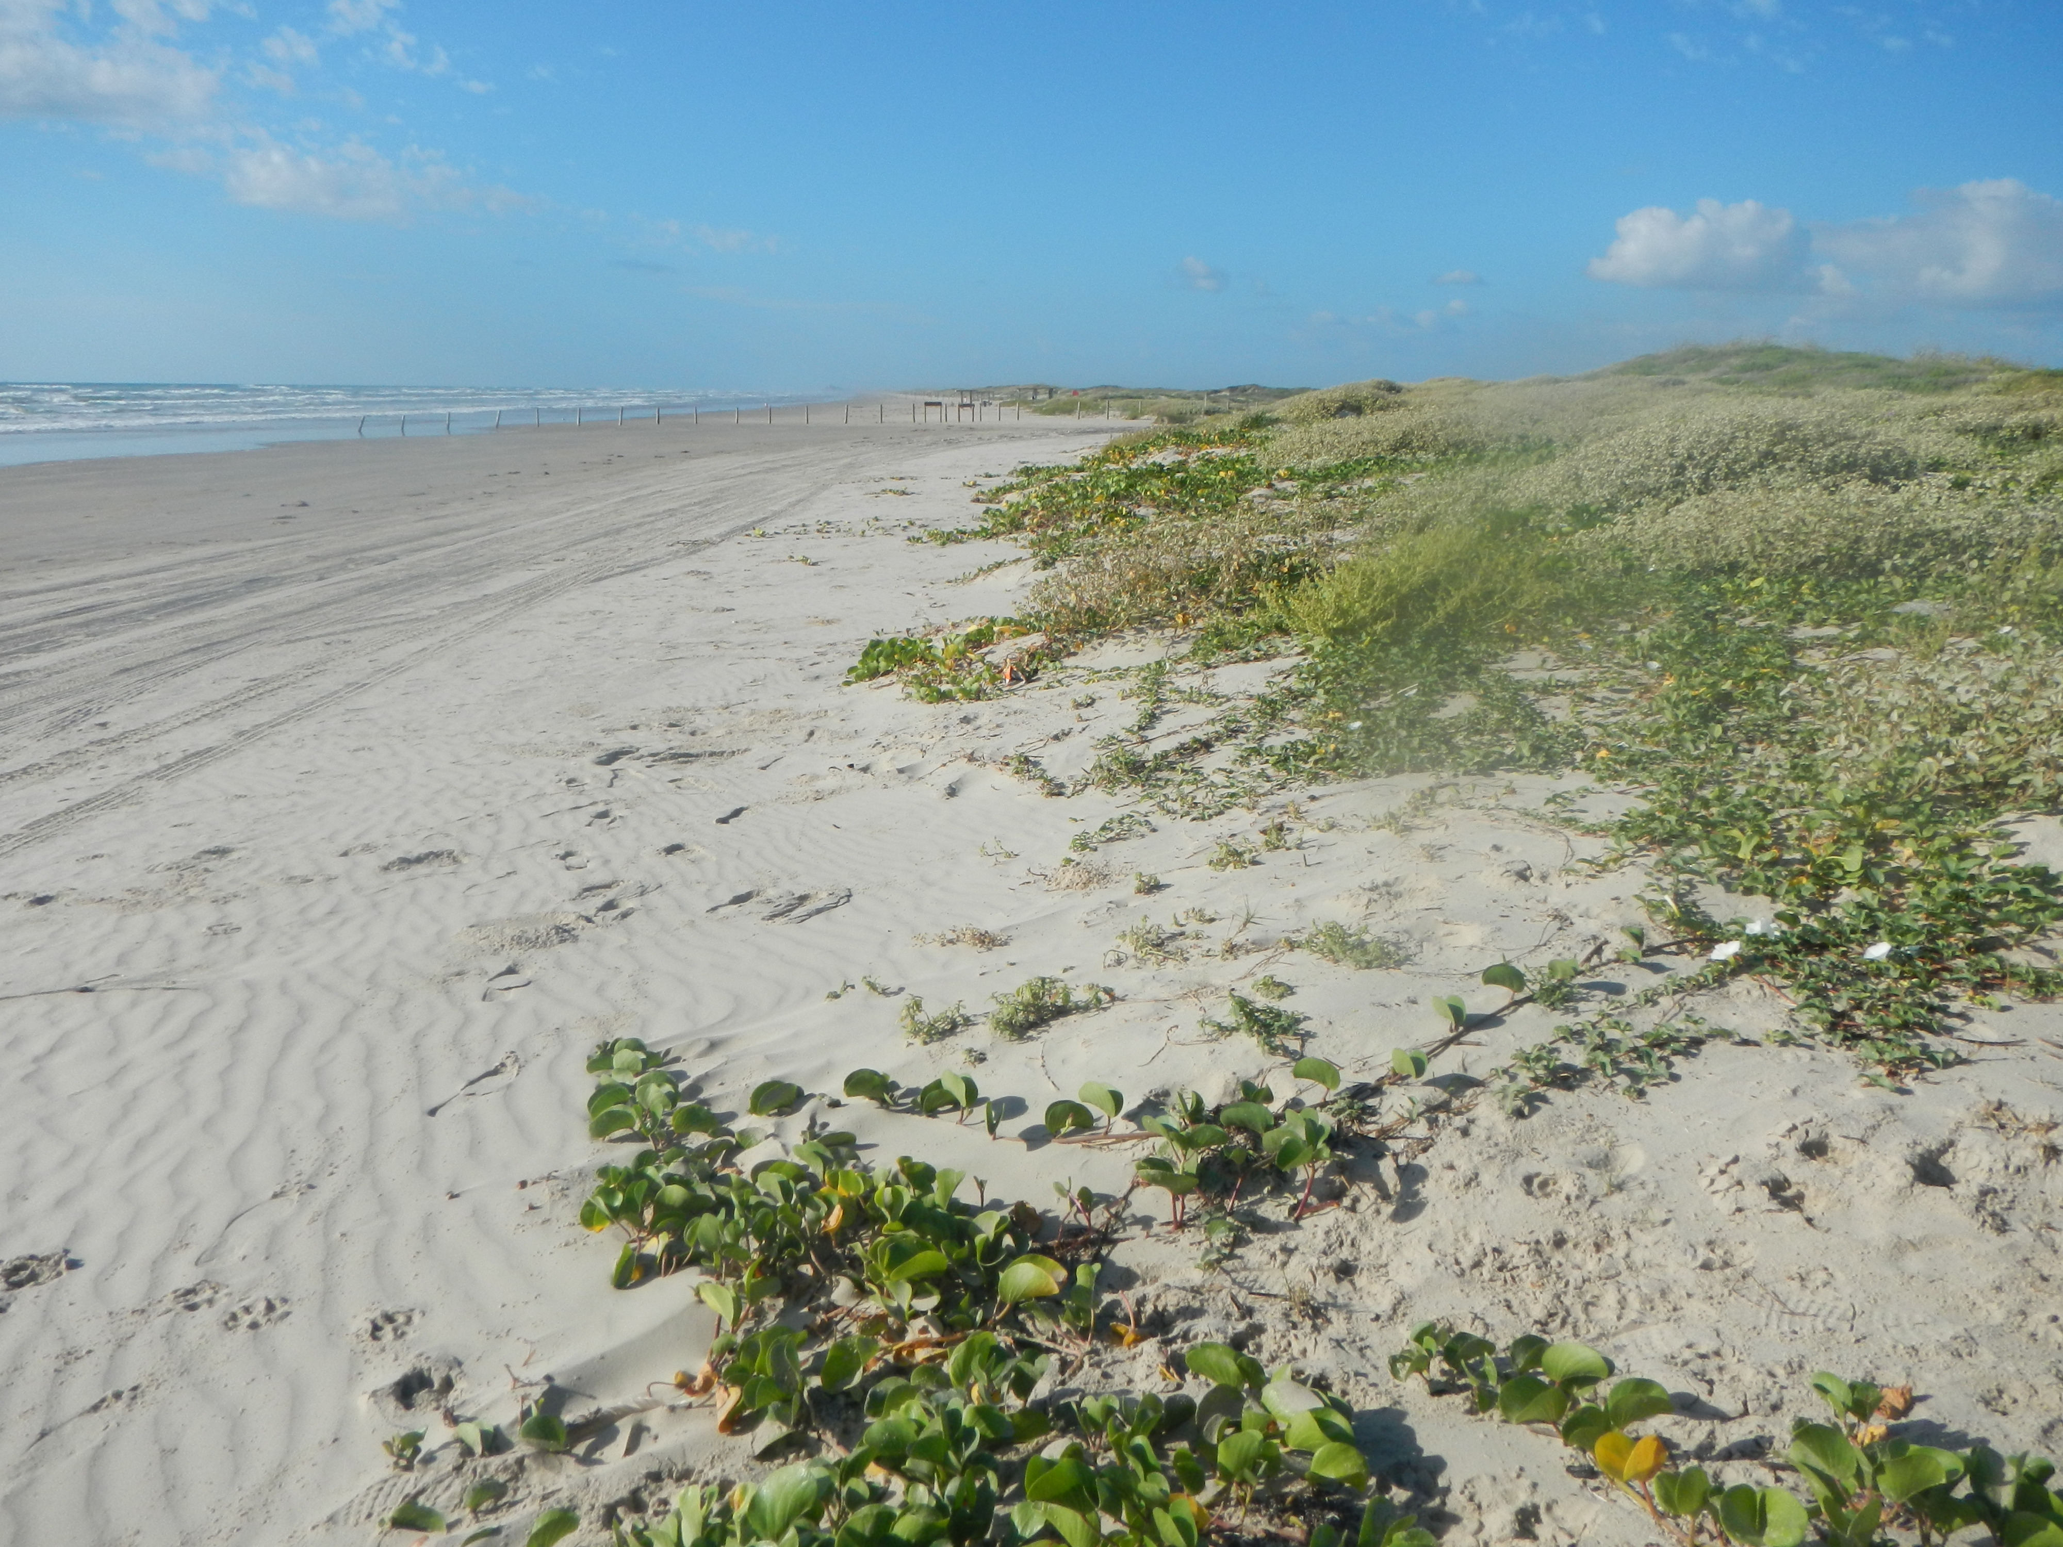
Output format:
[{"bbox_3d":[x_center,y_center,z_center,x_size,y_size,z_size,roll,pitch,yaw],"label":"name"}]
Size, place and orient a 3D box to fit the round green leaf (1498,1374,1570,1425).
[{"bbox_3d":[0.720,0.896,2.389,0.101,0.065,0.046,5,14,18],"label":"round green leaf"}]

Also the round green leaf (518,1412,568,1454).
[{"bbox_3d":[-0.681,0.919,2.324,0.070,0.052,0.036,-4,14,-18],"label":"round green leaf"}]

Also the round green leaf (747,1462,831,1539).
[{"bbox_3d":[-0.291,0.873,2.002,0.098,0.086,0.052,-2,13,-9],"label":"round green leaf"}]

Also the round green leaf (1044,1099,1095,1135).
[{"bbox_3d":[0.077,0.681,3.304,0.096,0.065,0.039,1,13,2],"label":"round green leaf"}]

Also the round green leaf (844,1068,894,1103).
[{"bbox_3d":[-0.313,0.603,3.220,0.100,0.043,0.065,-1,13,-6],"label":"round green leaf"}]

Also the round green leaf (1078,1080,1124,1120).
[{"bbox_3d":[0.130,0.610,3.121,0.081,0.056,0.053,1,13,3],"label":"round green leaf"}]

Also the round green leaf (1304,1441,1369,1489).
[{"bbox_3d":[0.382,0.866,2.088,0.081,0.037,0.052,3,13,12],"label":"round green leaf"}]

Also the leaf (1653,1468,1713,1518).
[{"bbox_3d":[0.841,0.930,2.157,0.073,0.056,0.045,6,14,23],"label":"leaf"}]

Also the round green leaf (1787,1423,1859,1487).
[{"bbox_3d":[0.960,0.827,2.024,0.088,0.060,0.048,7,15,28],"label":"round green leaf"}]

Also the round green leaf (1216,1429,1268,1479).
[{"bbox_3d":[0.262,0.850,2.080,0.064,0.051,0.035,2,13,8],"label":"round green leaf"}]

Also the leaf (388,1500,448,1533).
[{"bbox_3d":[-0.757,0.917,2.060,0.072,0.029,0.047,-5,14,-22],"label":"leaf"}]

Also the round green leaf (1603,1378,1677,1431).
[{"bbox_3d":[0.857,0.887,2.346,0.099,0.062,0.049,6,14,22],"label":"round green leaf"}]

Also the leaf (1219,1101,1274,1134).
[{"bbox_3d":[0.387,0.620,2.997,0.098,0.039,0.064,2,13,8],"label":"leaf"}]

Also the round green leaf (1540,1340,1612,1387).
[{"bbox_3d":[0.791,0.858,2.426,0.100,0.058,0.046,5,14,20],"label":"round green leaf"}]

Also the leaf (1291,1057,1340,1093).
[{"bbox_3d":[0.550,0.584,3.227,0.093,0.049,0.061,3,13,10],"label":"leaf"}]

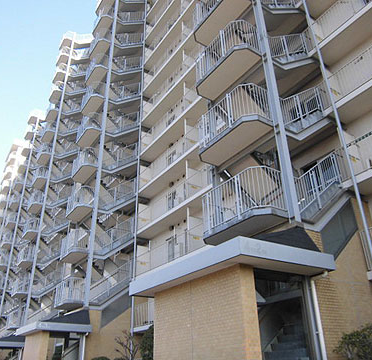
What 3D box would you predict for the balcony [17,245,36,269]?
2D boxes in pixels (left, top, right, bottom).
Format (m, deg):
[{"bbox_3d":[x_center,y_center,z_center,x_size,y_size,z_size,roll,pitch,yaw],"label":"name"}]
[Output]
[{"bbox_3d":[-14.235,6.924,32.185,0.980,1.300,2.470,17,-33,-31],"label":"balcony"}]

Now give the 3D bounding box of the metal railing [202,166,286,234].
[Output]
[{"bbox_3d":[1.438,0.733,9.871,0.921,1.222,2.540,17,-33,-30],"label":"metal railing"}]

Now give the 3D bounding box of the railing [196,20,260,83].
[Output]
[{"bbox_3d":[1.257,-4.055,12.158,0.930,1.180,2.470,17,-33,-31],"label":"railing"}]

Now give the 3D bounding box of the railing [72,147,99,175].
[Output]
[{"bbox_3d":[-6.644,-1.000,23.866,0.921,1.222,2.540,17,-33,-30],"label":"railing"}]

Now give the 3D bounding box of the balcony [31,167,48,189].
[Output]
[{"bbox_3d":[-14.410,-0.241,36.013,0.974,1.277,2.496,17,-33,-31],"label":"balcony"}]

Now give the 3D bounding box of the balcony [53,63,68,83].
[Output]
[{"bbox_3d":[-14.756,-12.338,42.514,0.974,1.277,2.496,17,-33,-31],"label":"balcony"}]

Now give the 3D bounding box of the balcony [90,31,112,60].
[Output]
[{"bbox_3d":[-6.591,-10.294,27.769,0.874,1.312,2.448,16,-33,-30],"label":"balcony"}]

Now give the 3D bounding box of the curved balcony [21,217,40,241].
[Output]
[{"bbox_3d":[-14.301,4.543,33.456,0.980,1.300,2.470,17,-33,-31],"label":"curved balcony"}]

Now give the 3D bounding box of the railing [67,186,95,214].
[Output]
[{"bbox_3d":[-6.466,1.399,22.105,0.930,1.180,2.470,17,-33,-31],"label":"railing"}]

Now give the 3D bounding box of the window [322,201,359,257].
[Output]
[{"bbox_3d":[4.078,1.356,9.551,1.855,2.306,0.106,16,-33,-30],"label":"window"}]

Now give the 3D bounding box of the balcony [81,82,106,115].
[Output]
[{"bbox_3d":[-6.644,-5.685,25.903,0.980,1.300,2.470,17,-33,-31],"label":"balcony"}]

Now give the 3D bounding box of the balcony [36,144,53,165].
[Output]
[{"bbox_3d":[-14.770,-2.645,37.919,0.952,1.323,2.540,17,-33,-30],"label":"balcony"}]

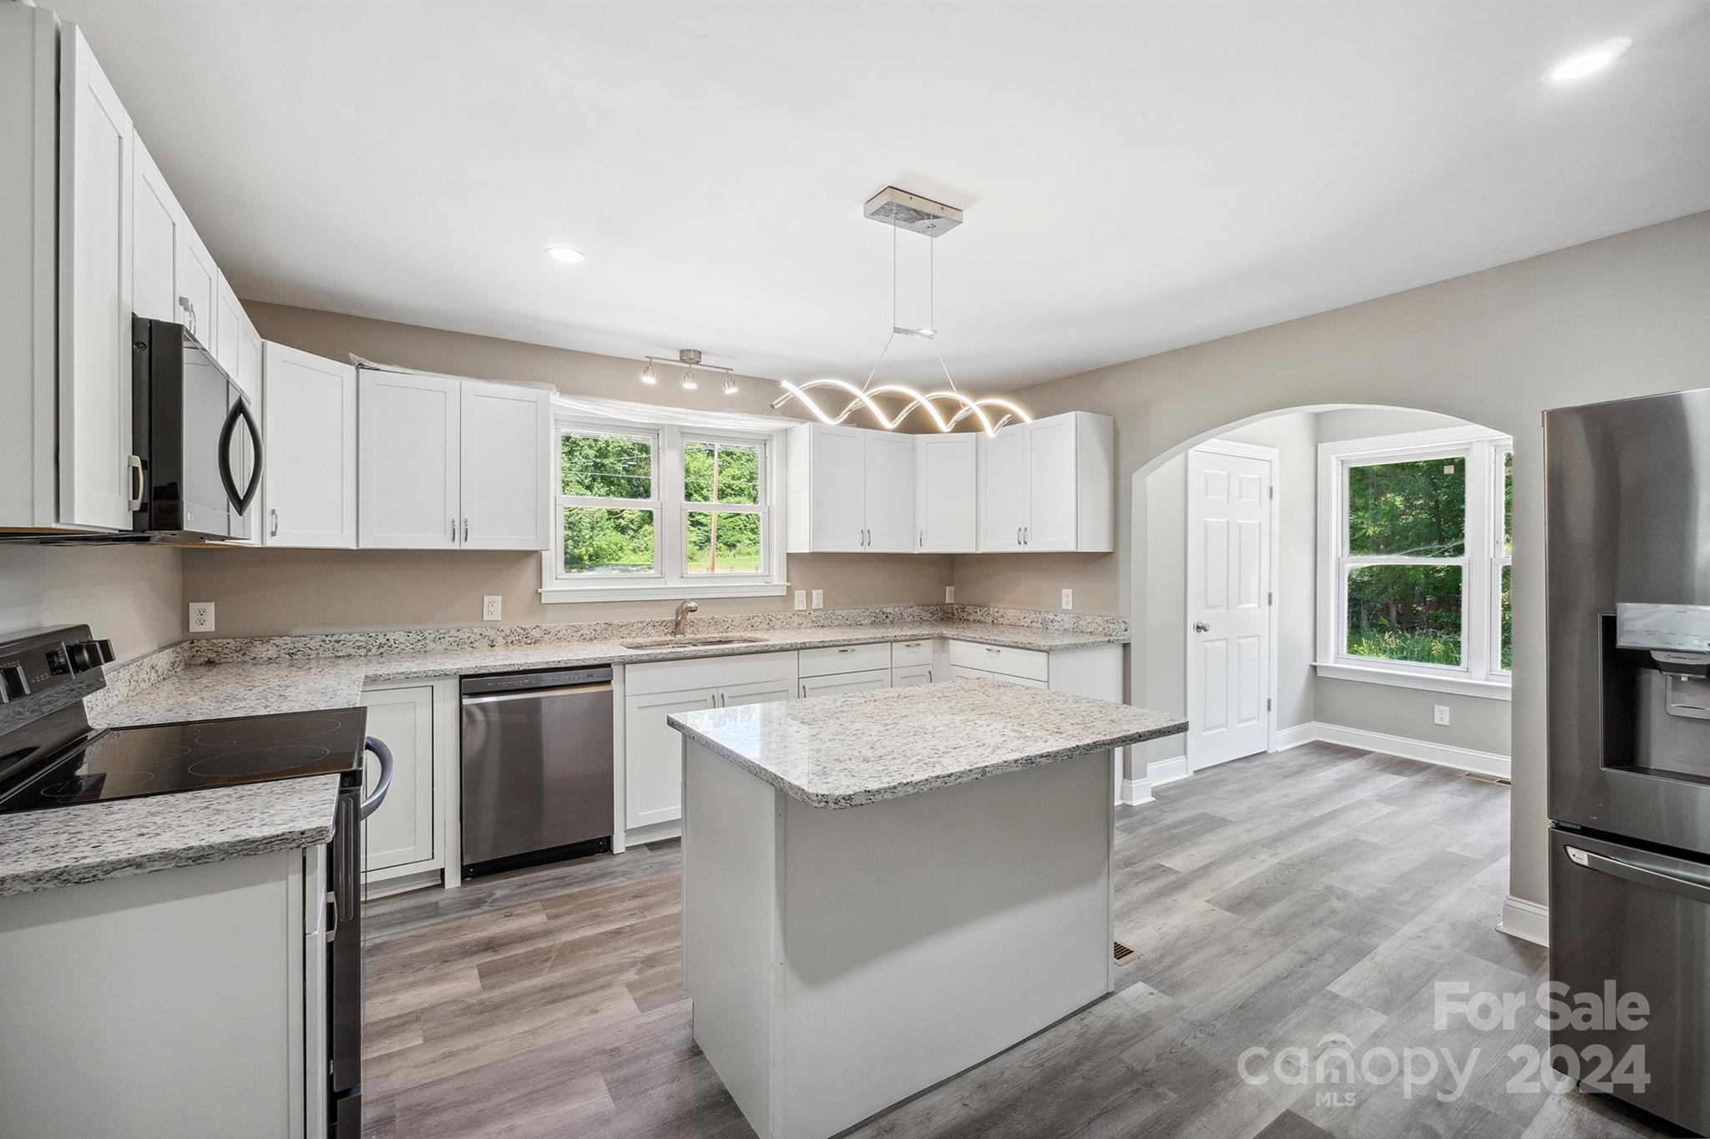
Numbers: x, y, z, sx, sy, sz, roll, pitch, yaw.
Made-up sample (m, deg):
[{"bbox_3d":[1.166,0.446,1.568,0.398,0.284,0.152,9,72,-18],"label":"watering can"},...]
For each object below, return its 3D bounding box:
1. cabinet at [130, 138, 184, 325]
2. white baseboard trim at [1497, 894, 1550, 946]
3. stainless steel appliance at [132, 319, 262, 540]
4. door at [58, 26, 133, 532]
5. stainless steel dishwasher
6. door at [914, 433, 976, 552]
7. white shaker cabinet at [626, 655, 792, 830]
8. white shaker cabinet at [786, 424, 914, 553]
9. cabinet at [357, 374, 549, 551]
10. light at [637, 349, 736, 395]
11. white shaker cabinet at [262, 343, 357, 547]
[{"bbox_3d":[-1.432,-0.644,1.453,0.025,0.355,0.370,0,1,-33],"label":"cabinet"},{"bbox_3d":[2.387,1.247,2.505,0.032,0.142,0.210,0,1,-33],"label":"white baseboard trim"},{"bbox_3d":[-1.622,-0.270,1.565,0.424,0.400,0.757,0,1,-33],"label":"stainless steel appliance"},{"bbox_3d":[-1.286,-0.454,1.211,0.022,0.757,0.292,0,1,-33],"label":"door"},{"bbox_3d":[-1.512,0.861,3.333,0.603,0.854,0.598,0,1,-32],"label":"stainless steel dishwasher"},{"bbox_3d":[0.582,-0.484,4.588,0.396,0.755,0.022,0,1,13],"label":"door"},{"bbox_3d":[-0.835,0.818,3.766,0.908,0.799,0.593,0,1,-32],"label":"white shaker cabinet"},{"bbox_3d":[-0.026,-0.478,4.458,0.764,0.749,0.317,0,1,-32],"label":"white shaker cabinet"},{"bbox_3d":[-1.842,-0.466,3.306,0.750,0.755,0.325,0,1,-33],"label":"cabinet"},{"bbox_3d":[-0.865,-1.053,3.766,0.528,0.196,0.121,0,1,-32],"label":"light"},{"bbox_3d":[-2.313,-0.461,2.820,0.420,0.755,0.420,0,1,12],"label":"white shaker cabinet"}]

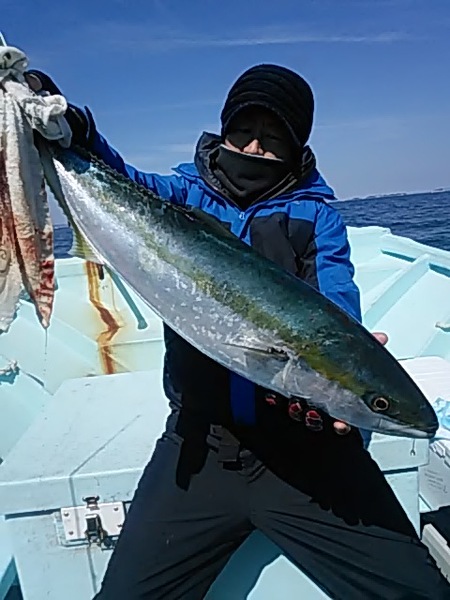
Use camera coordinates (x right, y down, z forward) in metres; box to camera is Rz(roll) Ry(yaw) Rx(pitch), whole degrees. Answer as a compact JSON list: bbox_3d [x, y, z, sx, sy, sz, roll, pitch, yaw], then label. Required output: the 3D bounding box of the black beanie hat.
[{"bbox_3d":[0.096,-0.434,1.090,0.205,0.190,0.235,7,14,6],"label":"black beanie hat"}]

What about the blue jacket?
[{"bbox_3d":[0.025,-0.015,1.000,0.520,0.660,0.460,4,11,14],"label":"blue jacket"}]

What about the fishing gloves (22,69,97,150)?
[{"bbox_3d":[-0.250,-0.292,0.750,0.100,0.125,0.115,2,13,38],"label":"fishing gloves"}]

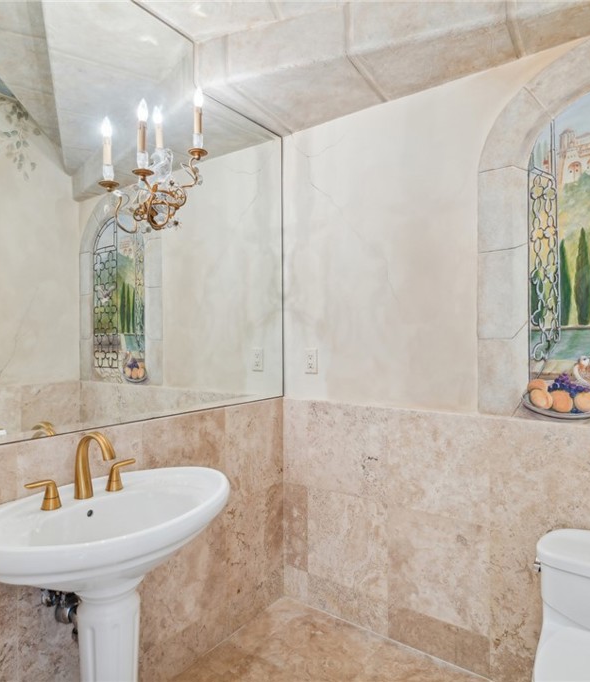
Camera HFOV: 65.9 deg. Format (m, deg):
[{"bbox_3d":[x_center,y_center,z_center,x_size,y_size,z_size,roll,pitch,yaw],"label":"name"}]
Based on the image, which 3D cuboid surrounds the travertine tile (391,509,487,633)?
[{"bbox_3d":[0.569,0.908,1.839,0.411,0.414,0.015,0,0,35],"label":"travertine tile"}]

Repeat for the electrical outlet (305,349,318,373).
[{"bbox_3d":[0.076,0.098,2.172,0.073,0.116,0.008,0,0,35],"label":"electrical outlet"}]

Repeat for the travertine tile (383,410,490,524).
[{"bbox_3d":[0.568,0.495,1.840,0.411,0.412,0.015,0,0,35],"label":"travertine tile"}]

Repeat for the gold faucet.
[{"bbox_3d":[-0.573,0.358,1.303,0.167,0.195,0.054,0,0,35],"label":"gold faucet"}]

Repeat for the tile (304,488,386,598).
[{"bbox_3d":[0.232,0.910,2.076,0.413,0.414,0.015,0,0,35],"label":"tile"}]

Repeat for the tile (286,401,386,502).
[{"bbox_3d":[0.174,0.497,2.117,0.551,0.412,0.015,0,0,35],"label":"tile"}]

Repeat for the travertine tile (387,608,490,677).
[{"bbox_3d":[0.570,1.194,1.838,0.411,0.159,0.015,0,0,35],"label":"travertine tile"}]

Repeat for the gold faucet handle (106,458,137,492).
[{"bbox_3d":[-0.547,0.419,1.437,0.054,0.073,0.103,0,0,35],"label":"gold faucet handle"}]

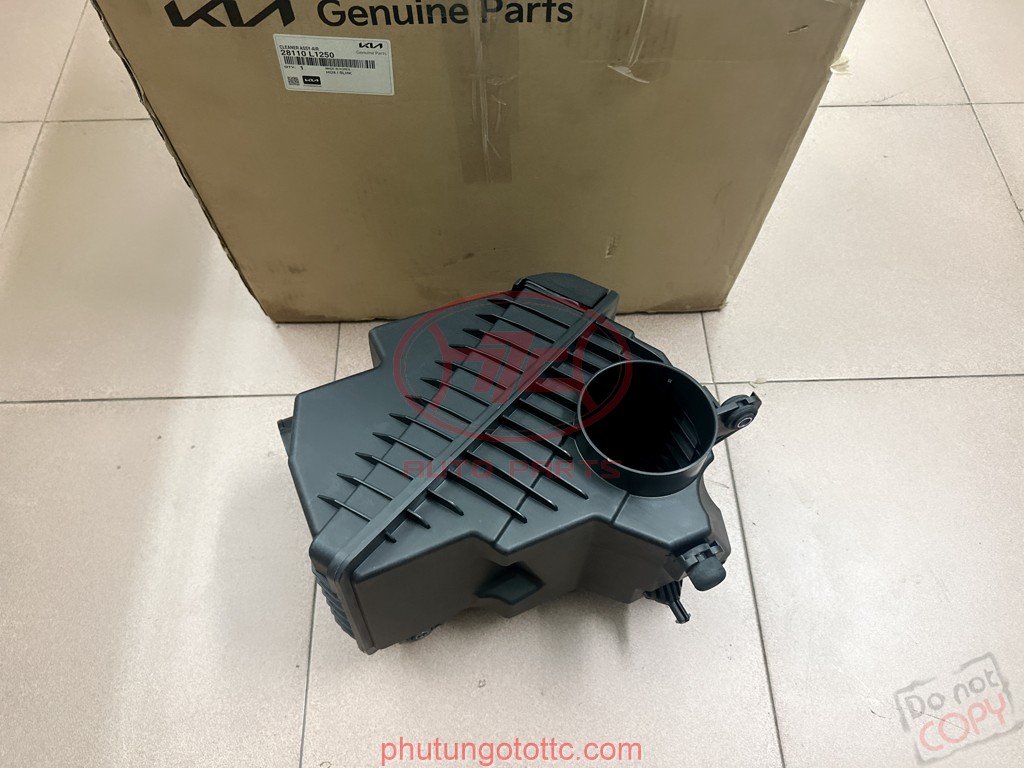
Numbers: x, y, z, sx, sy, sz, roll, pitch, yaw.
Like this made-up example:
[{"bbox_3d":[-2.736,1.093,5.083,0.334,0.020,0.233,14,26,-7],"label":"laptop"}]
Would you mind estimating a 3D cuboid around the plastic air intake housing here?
[{"bbox_3d":[0.029,0.072,0.614,0.388,0.188,0.315,-20,56,-15],"label":"plastic air intake housing"}]

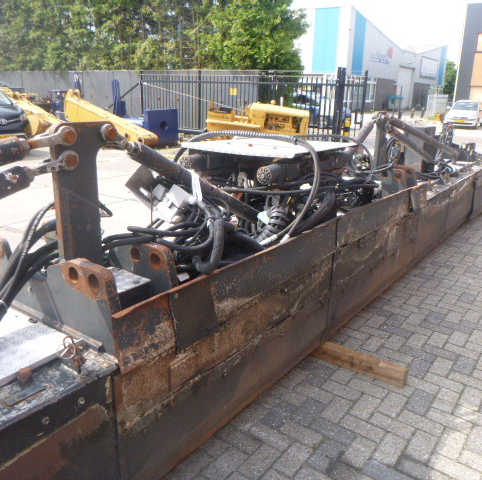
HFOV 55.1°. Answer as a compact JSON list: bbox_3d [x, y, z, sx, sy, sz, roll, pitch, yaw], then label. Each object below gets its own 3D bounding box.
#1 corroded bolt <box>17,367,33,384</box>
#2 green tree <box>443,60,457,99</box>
[{"bbox_3d":[-0.667,0.420,1.430,0.047,0.030,0.047,14,22,35],"label":"corroded bolt"},{"bbox_3d":[27.300,-20.215,60.000,5.000,6.600,5.000,1,18,0],"label":"green tree"}]

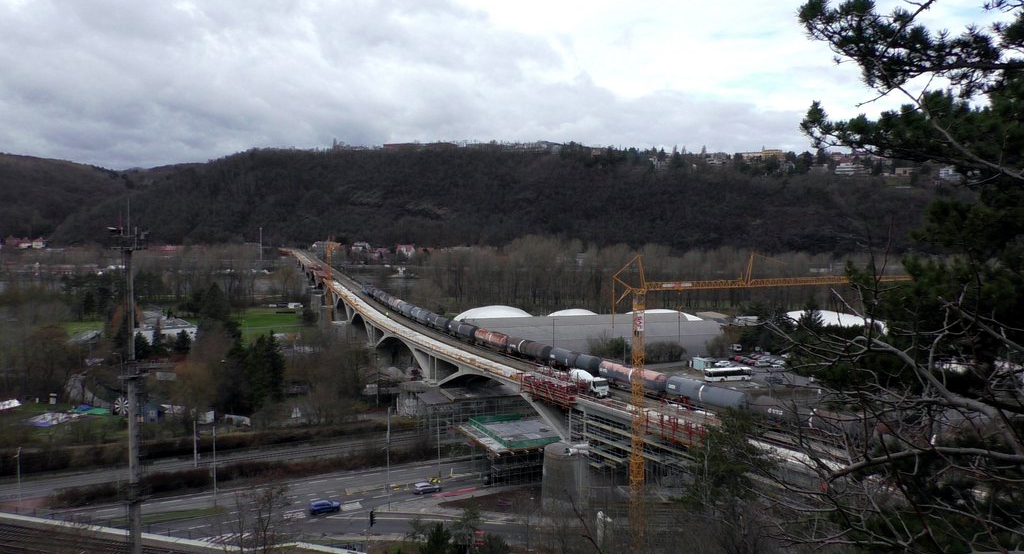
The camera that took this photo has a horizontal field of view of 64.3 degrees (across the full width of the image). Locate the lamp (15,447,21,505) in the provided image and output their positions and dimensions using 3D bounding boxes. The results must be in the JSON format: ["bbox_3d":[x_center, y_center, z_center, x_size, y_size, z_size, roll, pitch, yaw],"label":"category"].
[{"bbox_3d":[-76.546,30.843,126.317,1.100,8.670,0.500,4,5,41],"label":"lamp"}]

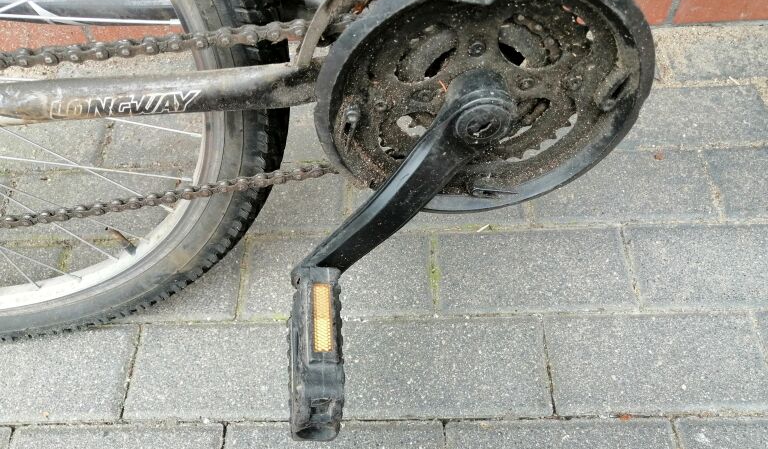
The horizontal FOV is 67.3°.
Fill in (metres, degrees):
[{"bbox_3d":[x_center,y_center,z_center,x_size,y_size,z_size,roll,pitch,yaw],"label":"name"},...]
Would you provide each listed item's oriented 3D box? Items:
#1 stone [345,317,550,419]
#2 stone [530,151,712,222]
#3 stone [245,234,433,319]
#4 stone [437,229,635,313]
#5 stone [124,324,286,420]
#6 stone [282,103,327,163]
[{"bbox_3d":[0.056,0.151,0.574,0.197,0.066,0.097,-2,58,3],"label":"stone"},{"bbox_3d":[0.261,-0.025,0.669,0.197,0.066,0.097,-2,58,3],"label":"stone"},{"bbox_3d":[-0.047,0.069,0.631,0.197,0.066,0.097,-2,58,3],"label":"stone"},{"bbox_3d":[0.153,0.063,0.622,0.197,0.066,0.097,-2,58,3],"label":"stone"},{"bbox_3d":[-0.143,0.157,0.583,0.197,0.066,0.097,-2,58,3],"label":"stone"},{"bbox_3d":[-0.043,-0.101,0.735,0.197,0.066,0.097,-2,58,3],"label":"stone"}]

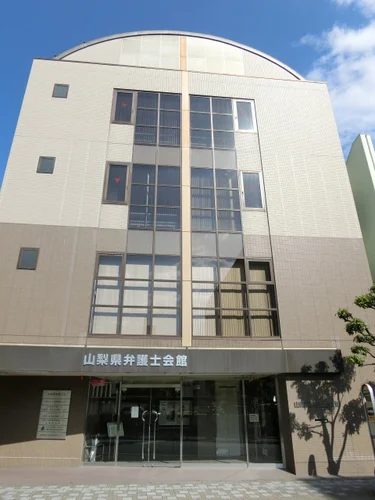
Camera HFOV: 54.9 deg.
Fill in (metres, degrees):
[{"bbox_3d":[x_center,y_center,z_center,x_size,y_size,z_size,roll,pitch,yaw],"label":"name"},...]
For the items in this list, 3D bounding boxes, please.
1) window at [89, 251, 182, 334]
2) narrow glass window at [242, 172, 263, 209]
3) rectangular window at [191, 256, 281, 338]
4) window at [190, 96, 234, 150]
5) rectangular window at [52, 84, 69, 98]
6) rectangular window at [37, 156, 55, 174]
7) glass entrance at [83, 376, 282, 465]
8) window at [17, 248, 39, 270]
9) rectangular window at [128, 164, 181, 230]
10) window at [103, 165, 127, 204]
[{"bbox_3d":[-1.598,1.403,11.585,2.828,2.742,0.140,2,-25,-5],"label":"window"},{"bbox_3d":[2.464,-2.248,13.687,0.883,1.775,0.140,2,-25,-5],"label":"narrow glass window"},{"bbox_3d":[1.494,1.459,11.473,2.731,2.666,0.150,2,-24,-5],"label":"rectangular window"},{"bbox_3d":[1.000,-5.289,14.910,1.854,2.806,0.140,2,-25,-5],"label":"window"},{"bbox_3d":[-5.185,-6.481,14.777,0.591,0.760,0.140,2,-25,-5],"label":"rectangular window"},{"bbox_3d":[-4.998,-3.018,12.781,0.555,0.707,0.130,2,-24,-5],"label":"rectangular window"},{"bbox_3d":[-0.179,5.075,10.863,5.808,2.402,0.200,-2,-24,3],"label":"glass entrance"},{"bbox_3d":[-4.985,0.267,11.320,0.577,0.740,0.130,2,-24,-5],"label":"window"},{"bbox_3d":[-1.141,-1.951,13.159,1.872,2.739,0.140,2,-25,-5],"label":"rectangular window"},{"bbox_3d":[-2.577,-2.451,13.229,0.920,1.795,0.140,2,-25,-5],"label":"window"}]

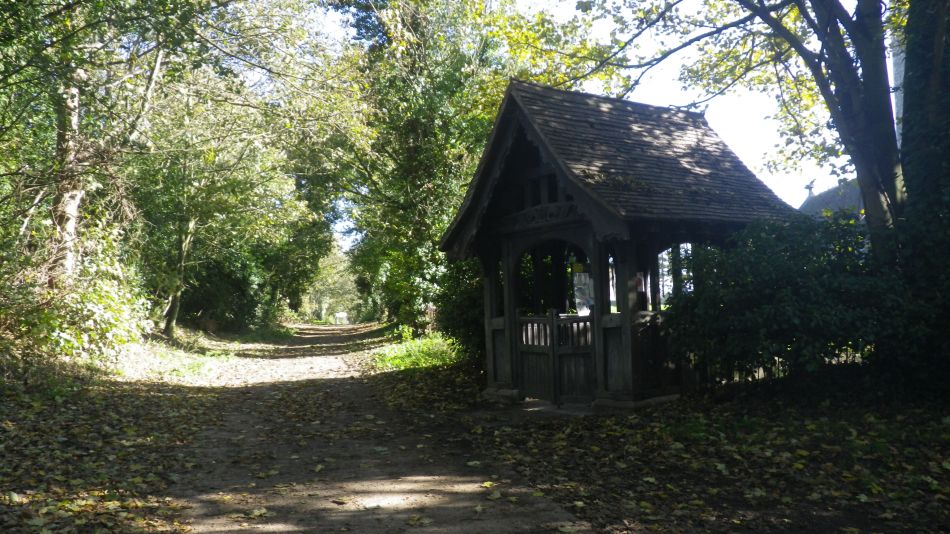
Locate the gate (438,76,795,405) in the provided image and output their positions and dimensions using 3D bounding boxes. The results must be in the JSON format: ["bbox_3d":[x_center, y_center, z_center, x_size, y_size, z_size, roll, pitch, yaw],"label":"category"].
[{"bbox_3d":[2.358,-0.395,10.999,4.276,4.547,4.050,0,-4,-34],"label":"gate"}]

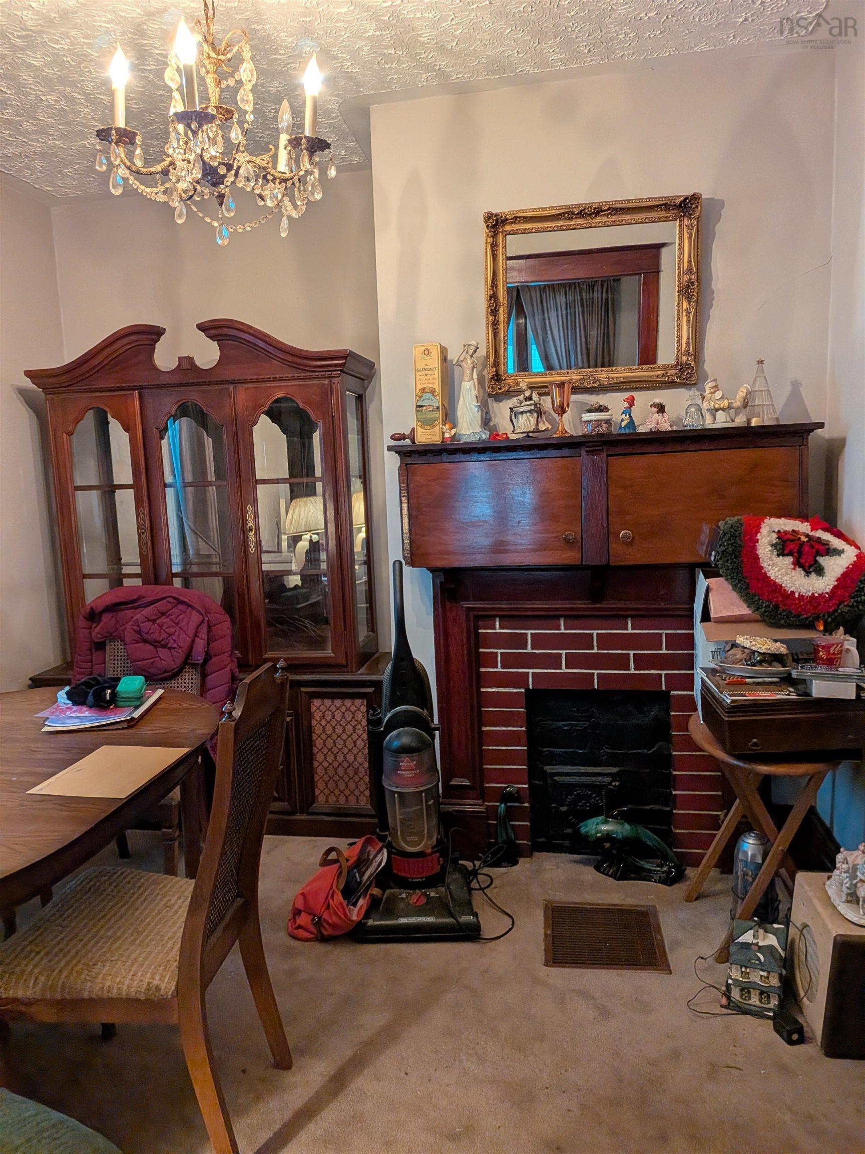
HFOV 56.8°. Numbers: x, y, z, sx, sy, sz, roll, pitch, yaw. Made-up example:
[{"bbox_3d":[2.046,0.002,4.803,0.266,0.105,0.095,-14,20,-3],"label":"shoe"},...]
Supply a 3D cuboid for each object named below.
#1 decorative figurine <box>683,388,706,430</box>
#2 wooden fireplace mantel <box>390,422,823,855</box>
[{"bbox_3d":[0.778,-0.500,2.382,0.065,0.121,0.065,-1,8,9],"label":"decorative figurine"},{"bbox_3d":[0.539,0.273,2.609,1.277,1.440,0.260,-1,7,11],"label":"wooden fireplace mantel"}]

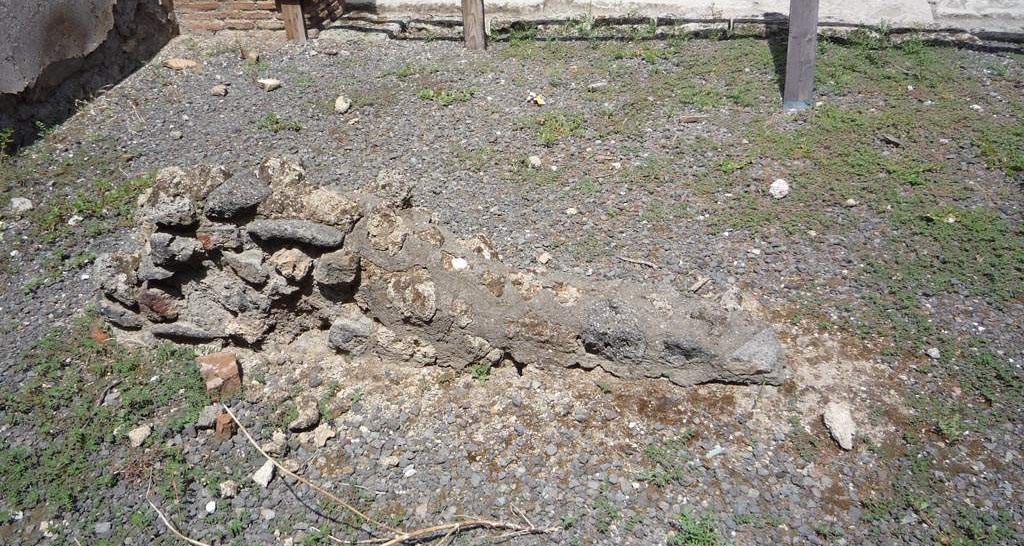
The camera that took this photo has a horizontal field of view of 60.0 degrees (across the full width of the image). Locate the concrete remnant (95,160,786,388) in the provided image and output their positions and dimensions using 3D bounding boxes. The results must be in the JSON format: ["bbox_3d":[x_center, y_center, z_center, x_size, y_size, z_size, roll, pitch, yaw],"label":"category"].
[{"bbox_3d":[-0.223,-0.029,2.478,1.900,0.370,0.490,2,33,8],"label":"concrete remnant"}]

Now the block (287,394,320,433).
[{"bbox_3d":[-0.517,0.350,2.212,0.078,0.050,0.080,-8,33,-8],"label":"block"}]

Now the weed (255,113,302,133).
[{"bbox_3d":[-0.992,-0.635,3.769,0.190,0.045,0.100,-3,33,0],"label":"weed"}]

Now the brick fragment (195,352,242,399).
[{"bbox_3d":[-0.772,0.270,2.333,0.110,0.075,0.105,-11,34,-12],"label":"brick fragment"}]

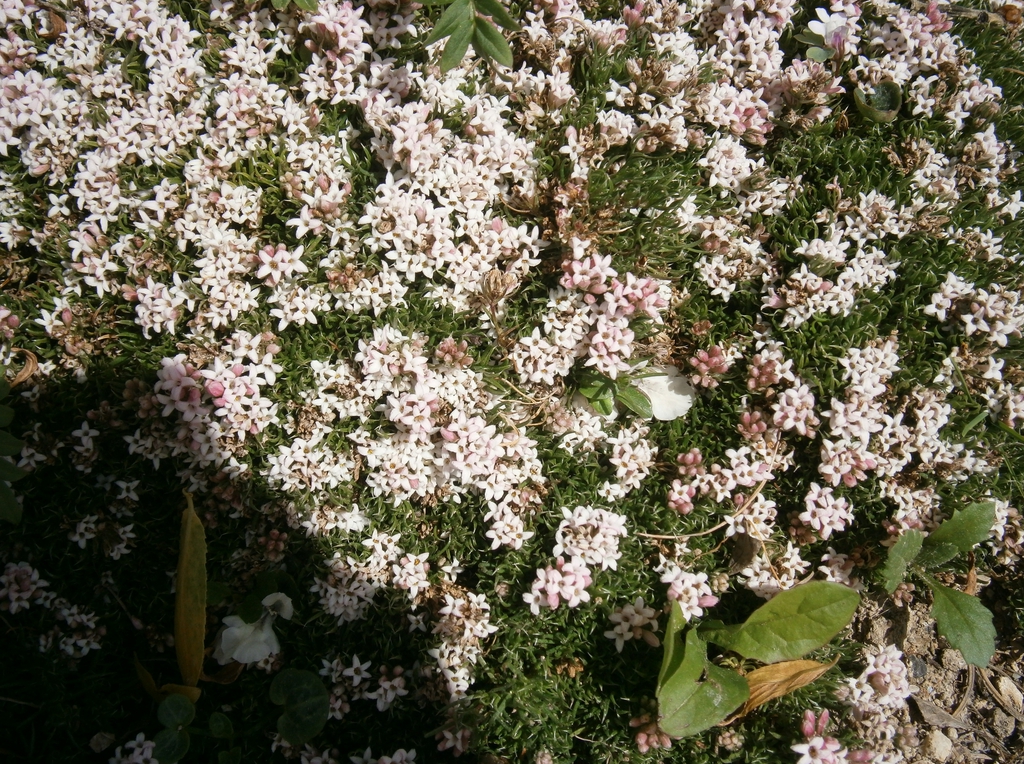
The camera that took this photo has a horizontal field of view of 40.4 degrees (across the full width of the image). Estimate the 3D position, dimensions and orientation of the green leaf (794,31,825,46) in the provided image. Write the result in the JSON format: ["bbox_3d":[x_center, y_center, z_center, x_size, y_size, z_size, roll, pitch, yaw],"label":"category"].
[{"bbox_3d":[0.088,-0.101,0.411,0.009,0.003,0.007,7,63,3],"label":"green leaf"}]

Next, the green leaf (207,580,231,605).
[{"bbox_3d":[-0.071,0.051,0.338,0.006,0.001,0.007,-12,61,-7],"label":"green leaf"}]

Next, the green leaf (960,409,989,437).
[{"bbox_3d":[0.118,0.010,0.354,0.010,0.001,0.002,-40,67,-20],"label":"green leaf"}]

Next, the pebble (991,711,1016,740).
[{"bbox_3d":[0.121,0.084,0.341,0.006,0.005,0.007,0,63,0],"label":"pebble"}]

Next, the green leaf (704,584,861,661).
[{"bbox_3d":[0.066,0.056,0.337,0.040,0.009,0.015,-14,66,-6],"label":"green leaf"}]

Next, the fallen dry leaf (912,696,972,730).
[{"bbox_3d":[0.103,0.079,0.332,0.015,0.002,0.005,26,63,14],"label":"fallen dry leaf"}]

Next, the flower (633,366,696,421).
[{"bbox_3d":[0.040,0.003,0.366,0.017,0.006,0.015,23,67,10],"label":"flower"}]

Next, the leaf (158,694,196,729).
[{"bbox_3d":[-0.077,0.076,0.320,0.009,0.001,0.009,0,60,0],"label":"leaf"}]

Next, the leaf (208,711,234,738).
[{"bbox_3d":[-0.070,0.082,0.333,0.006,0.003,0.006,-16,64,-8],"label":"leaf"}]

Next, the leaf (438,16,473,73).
[{"bbox_3d":[-0.016,-0.099,0.407,0.007,0.004,0.022,21,67,9],"label":"leaf"}]

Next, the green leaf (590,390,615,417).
[{"bbox_3d":[0.024,0.006,0.367,0.005,0.003,0.008,-32,69,-14],"label":"green leaf"}]

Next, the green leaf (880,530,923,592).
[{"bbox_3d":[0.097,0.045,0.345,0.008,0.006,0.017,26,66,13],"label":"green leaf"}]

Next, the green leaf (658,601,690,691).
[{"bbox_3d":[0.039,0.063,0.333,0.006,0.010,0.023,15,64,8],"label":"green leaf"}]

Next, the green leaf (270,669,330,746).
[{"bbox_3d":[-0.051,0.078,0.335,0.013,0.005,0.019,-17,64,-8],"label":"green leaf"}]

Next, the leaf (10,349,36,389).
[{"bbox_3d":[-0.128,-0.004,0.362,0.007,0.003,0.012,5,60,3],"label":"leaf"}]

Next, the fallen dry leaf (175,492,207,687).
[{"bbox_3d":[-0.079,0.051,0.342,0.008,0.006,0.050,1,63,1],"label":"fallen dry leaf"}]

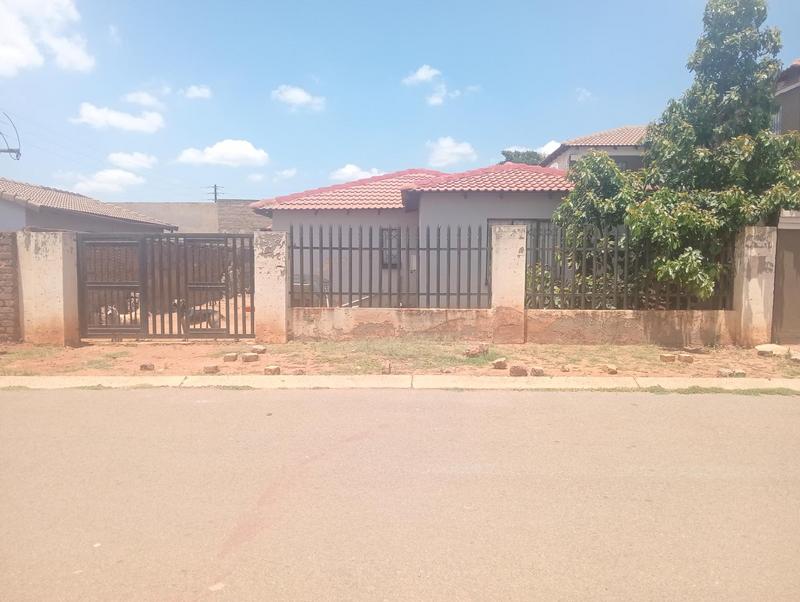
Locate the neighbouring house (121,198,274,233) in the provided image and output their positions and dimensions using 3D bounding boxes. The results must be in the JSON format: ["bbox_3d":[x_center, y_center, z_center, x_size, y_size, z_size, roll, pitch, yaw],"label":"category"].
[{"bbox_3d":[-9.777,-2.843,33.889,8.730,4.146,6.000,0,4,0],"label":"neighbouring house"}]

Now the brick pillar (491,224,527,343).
[{"bbox_3d":[1.750,-0.274,10.629,0.546,1.896,0.450,0,4,0],"label":"brick pillar"}]

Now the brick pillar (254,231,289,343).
[{"bbox_3d":[-2.072,-0.229,10.616,0.514,1.792,0.420,0,4,0],"label":"brick pillar"}]

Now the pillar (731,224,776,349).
[{"bbox_3d":[5.774,-0.241,10.616,0.514,1.896,0.420,0,4,0],"label":"pillar"}]

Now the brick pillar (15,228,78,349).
[{"bbox_3d":[-5.763,-0.195,10.659,0.715,1.833,0.500,0,4,0],"label":"brick pillar"}]

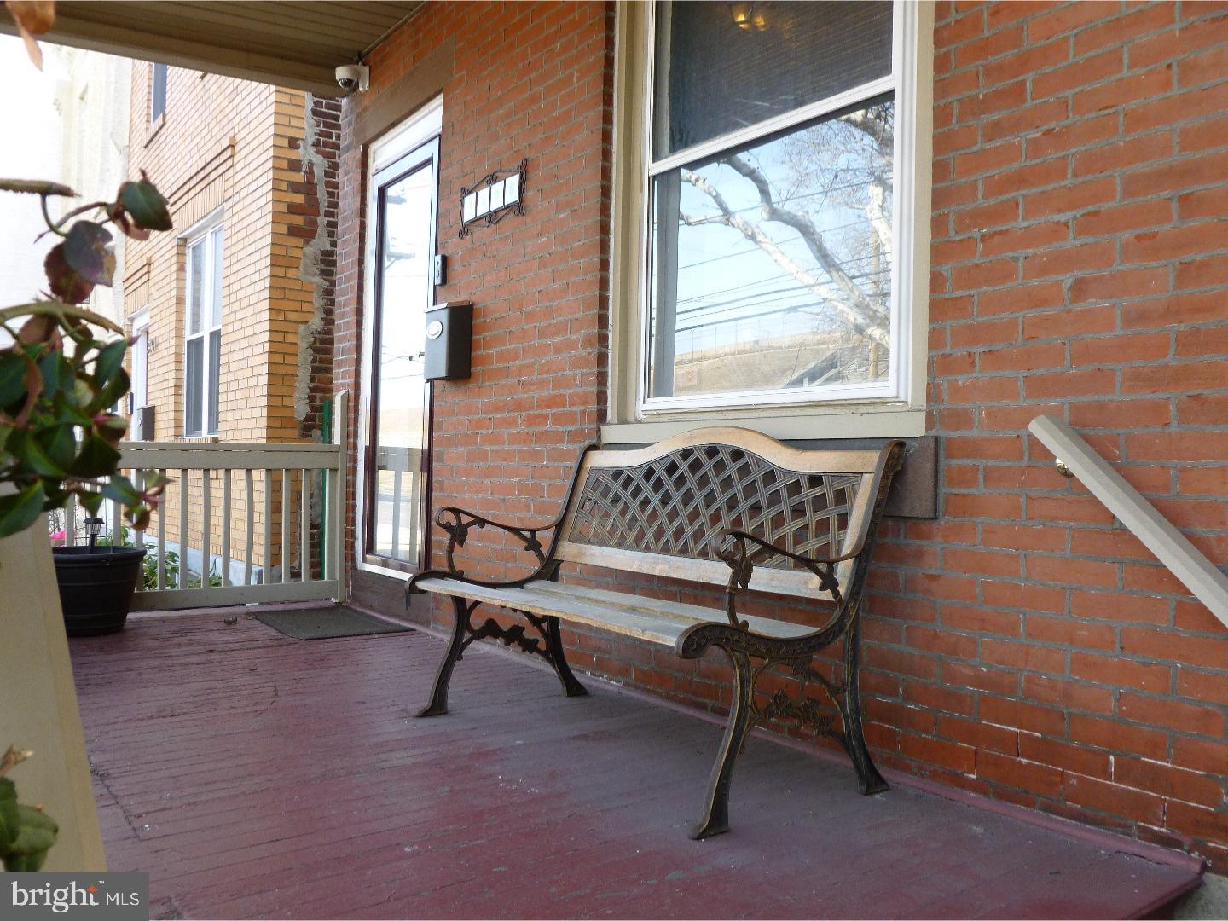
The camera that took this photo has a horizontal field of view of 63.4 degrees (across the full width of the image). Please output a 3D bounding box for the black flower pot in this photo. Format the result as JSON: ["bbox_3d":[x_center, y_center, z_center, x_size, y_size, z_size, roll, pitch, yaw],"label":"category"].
[{"bbox_3d":[-2.283,0.561,4.284,0.469,0.350,0.469,2,-1,-37],"label":"black flower pot"}]

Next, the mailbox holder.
[{"bbox_3d":[-0.741,-0.527,4.413,0.123,0.335,0.242,2,-1,-37],"label":"mailbox holder"}]

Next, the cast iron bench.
[{"bbox_3d":[0.030,0.334,2.662,0.704,0.872,1.255,2,-1,-37],"label":"cast iron bench"}]

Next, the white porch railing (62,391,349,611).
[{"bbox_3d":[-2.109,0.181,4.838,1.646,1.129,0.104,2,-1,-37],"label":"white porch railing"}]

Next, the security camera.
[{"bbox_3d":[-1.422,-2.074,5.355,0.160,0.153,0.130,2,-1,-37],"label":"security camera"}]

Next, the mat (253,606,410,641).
[{"bbox_3d":[-1.345,0.754,4.699,0.495,0.011,0.872,2,-1,-37],"label":"mat"}]

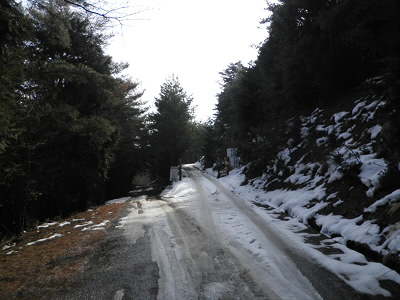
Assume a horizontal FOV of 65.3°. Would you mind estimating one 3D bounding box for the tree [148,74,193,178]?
[{"bbox_3d":[-2.150,-1.600,24.000,3.500,8.000,3.500,0,-2,0],"label":"tree"}]

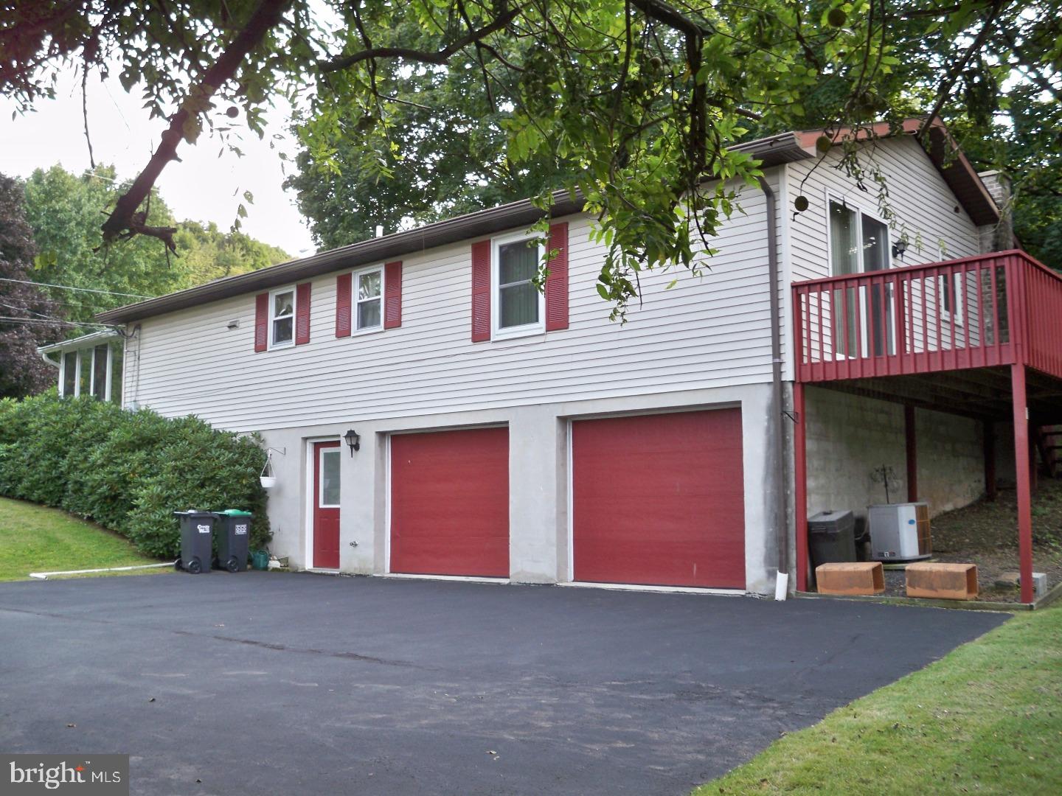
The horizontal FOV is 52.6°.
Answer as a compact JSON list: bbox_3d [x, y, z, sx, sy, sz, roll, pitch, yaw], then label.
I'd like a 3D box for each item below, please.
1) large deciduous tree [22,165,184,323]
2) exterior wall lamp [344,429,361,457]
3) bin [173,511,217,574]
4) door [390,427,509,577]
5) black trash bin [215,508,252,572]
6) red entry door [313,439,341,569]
[{"bbox_3d":[-16.555,-2.815,41.325,7.500,12.648,7.500,-6,-8,40],"label":"large deciduous tree"},{"bbox_3d":[-2.737,0.699,16.438,0.230,0.440,0.250,-6,-8,40],"label":"exterior wall lamp"},{"bbox_3d":[-5.353,2.285,17.052,0.500,0.970,0.550,-6,-8,40],"label":"bin"},{"bbox_3d":[-1.141,1.518,15.501,2.680,2.110,0.080,-6,-8,40],"label":"door"},{"bbox_3d":[-4.859,2.315,17.365,0.500,0.970,0.550,-6,-8,40],"label":"black trash bin"},{"bbox_3d":[-3.209,1.711,17.174,0.860,2.030,0.060,-6,-8,40],"label":"red entry door"}]

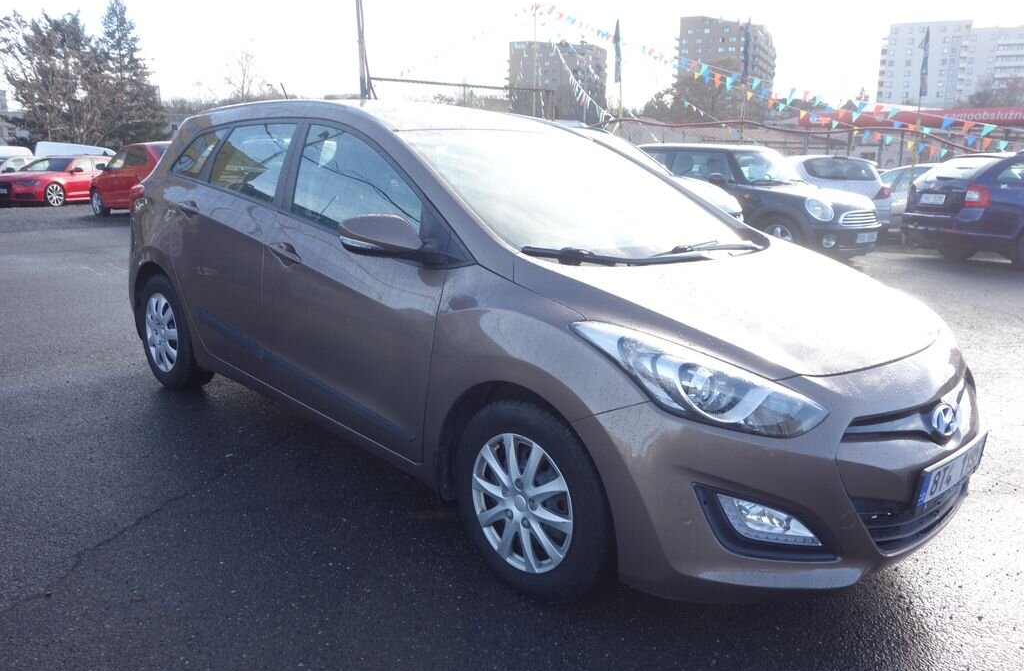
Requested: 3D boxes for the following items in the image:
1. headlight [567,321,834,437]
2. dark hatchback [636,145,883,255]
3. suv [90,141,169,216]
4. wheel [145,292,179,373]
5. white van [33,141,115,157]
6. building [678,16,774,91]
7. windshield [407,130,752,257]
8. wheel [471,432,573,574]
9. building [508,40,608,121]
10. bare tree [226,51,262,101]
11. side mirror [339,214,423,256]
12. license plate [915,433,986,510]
[{"bbox_3d":[0.483,0.119,2.120,0.420,0.250,0.570,-11,17,-43],"label":"headlight"},{"bbox_3d":[2.840,-1.730,10.300,1.690,1.410,3.720,-9,16,-38],"label":"dark hatchback"},{"bbox_3d":[-7.350,-3.250,16.700,4.300,1.580,1.820,13,17,42],"label":"suv"},{"bbox_3d":[-1.785,-0.020,4.200,0.160,0.420,0.420,-11,17,-43],"label":"wheel"},{"bbox_3d":[-20.286,-8.263,38.901,5.000,2.100,1.950,-7,15,-34],"label":"white van"},{"bbox_3d":[69.084,-81.510,262.664,27.000,44.000,20.000,6,13,20],"label":"building"},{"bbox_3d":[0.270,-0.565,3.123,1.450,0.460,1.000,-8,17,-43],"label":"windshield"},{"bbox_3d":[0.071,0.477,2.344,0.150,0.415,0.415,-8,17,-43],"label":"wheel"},{"bbox_3d":[15.300,-81.400,274.000,28.000,36.000,18.000,-6,14,-28],"label":"building"},{"bbox_3d":[-25.480,-21.218,76.219,3.600,11.500,3.600,-3,13,-19],"label":"bare tree"},{"bbox_3d":[-0.415,-0.326,2.575,0.220,0.145,0.170,-11,17,-43],"label":"side mirror"},{"bbox_3d":[1.249,0.377,2.246,0.520,0.115,0.025,-8,17,-43],"label":"license plate"}]

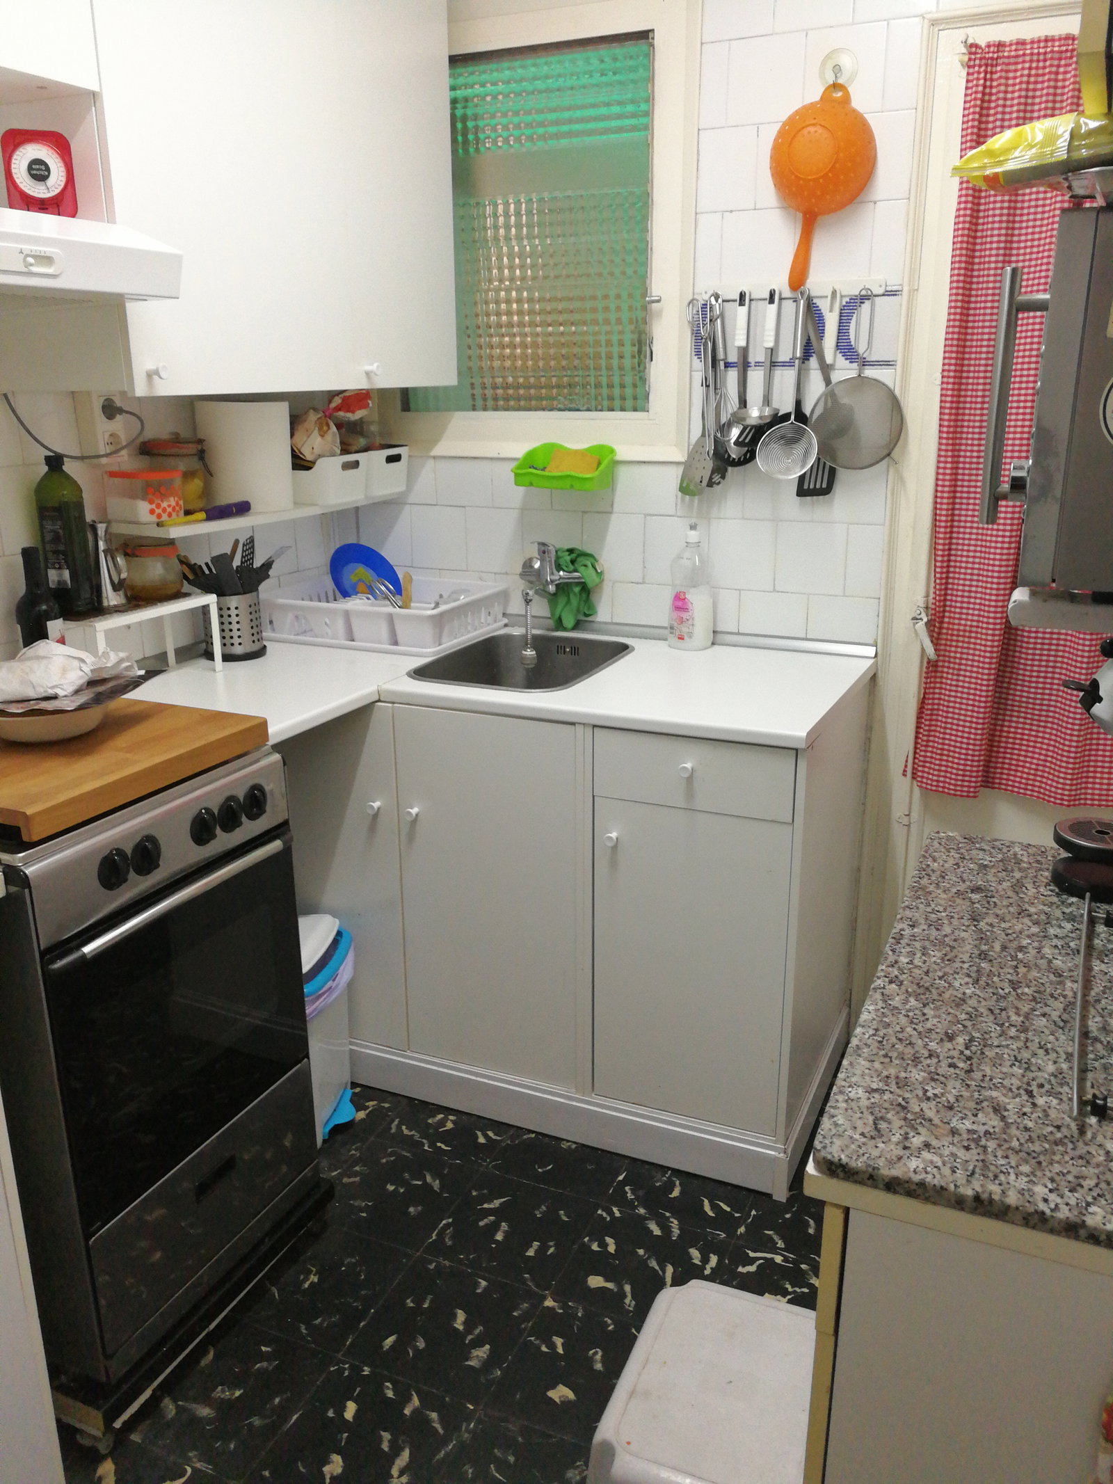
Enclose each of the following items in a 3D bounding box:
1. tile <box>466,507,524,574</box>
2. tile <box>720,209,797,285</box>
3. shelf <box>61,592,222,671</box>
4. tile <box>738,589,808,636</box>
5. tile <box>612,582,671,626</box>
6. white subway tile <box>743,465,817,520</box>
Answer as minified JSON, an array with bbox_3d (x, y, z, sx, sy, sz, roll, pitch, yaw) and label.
[{"bbox_3d":[-0.143,-0.473,2.725,0.150,0.150,0.010,7,20,24],"label":"tile"},{"bbox_3d":[0.404,-0.980,2.311,0.148,0.151,0.010,7,19,23],"label":"tile"},{"bbox_3d":[-0.786,-0.178,2.178,0.126,0.157,0.332,6,18,20],"label":"shelf"},{"bbox_3d":[0.470,-0.278,2.507,0.149,0.092,0.010,7,18,23],"label":"tile"},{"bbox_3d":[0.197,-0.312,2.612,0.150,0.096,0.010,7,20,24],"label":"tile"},{"bbox_3d":[0.472,-0.542,2.432,0.150,0.151,0.010,7,18,23],"label":"white subway tile"}]

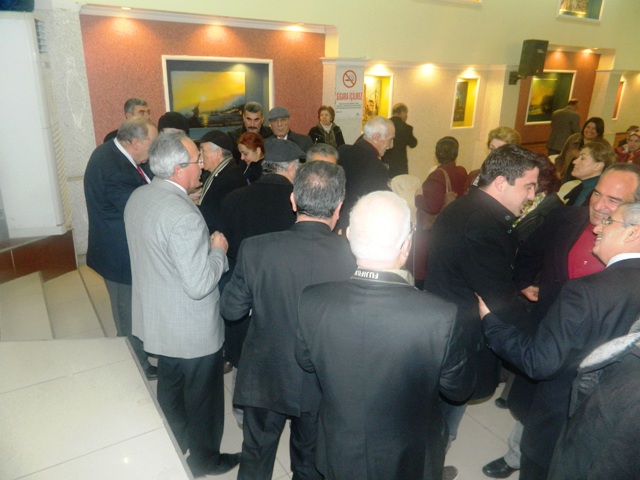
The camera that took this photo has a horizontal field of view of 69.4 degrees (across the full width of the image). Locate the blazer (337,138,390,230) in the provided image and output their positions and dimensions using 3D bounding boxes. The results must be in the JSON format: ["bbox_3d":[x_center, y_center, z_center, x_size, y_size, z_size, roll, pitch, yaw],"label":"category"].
[{"bbox_3d":[0.310,-0.238,3.187,0.360,0.776,0.500,-4,19,-16],"label":"blazer"}]

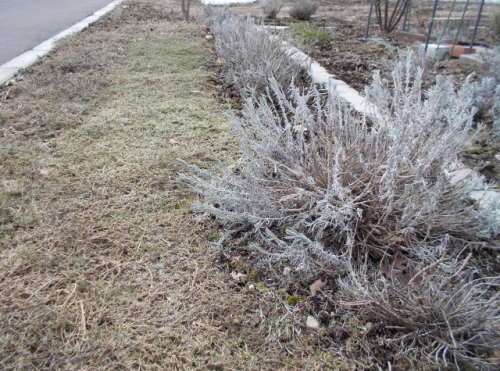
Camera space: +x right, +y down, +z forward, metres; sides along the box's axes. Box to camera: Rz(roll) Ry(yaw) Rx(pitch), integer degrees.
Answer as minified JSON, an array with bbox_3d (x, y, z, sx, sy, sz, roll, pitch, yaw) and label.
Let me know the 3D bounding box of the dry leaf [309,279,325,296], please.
[{"bbox_3d":[0.248,0.377,1.543,0.064,0.026,0.070,0,28,0],"label":"dry leaf"}]

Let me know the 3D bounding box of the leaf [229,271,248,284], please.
[{"bbox_3d":[-0.043,0.350,1.600,0.073,0.020,0.052,0,28,0],"label":"leaf"}]

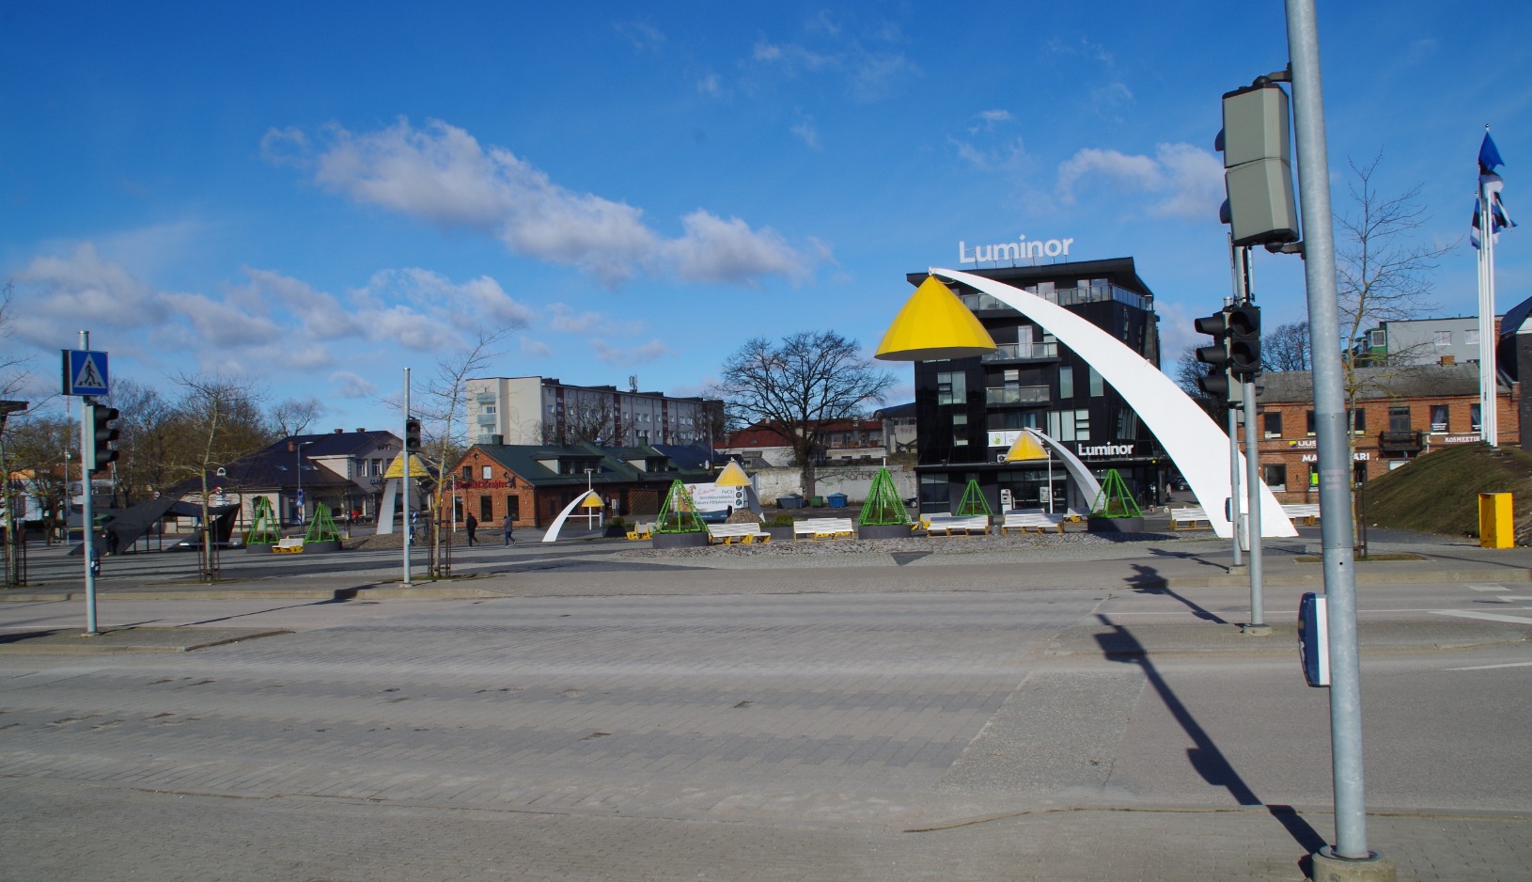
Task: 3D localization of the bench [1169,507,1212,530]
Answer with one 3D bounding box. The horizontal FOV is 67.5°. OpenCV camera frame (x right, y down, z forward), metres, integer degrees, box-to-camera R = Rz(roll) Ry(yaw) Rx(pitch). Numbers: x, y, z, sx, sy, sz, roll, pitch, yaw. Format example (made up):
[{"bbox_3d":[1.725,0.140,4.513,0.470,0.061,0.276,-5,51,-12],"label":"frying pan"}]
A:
[{"bbox_3d":[18.335,3.261,48.200,2.500,0.880,0.850,-2,-1,0],"label":"bench"}]

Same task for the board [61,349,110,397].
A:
[{"bbox_3d":[-9.673,-0.961,16.300,0.170,0.630,0.630,-2,-1,16],"label":"board"}]

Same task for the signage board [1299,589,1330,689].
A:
[{"bbox_3d":[2.335,0.843,4.880,0.075,0.400,0.120,-2,-1,0],"label":"signage board"}]

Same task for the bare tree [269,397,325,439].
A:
[{"bbox_3d":[-49.974,1.465,122.000,6.000,12.300,6.000,-2,-1,0],"label":"bare tree"}]

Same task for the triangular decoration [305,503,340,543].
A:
[{"bbox_3d":[-25.871,4.792,67.000,2.150,2.250,2.150,-2,-1,0],"label":"triangular decoration"}]

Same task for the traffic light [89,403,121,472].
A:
[{"bbox_3d":[-8.493,-0.038,14.700,0.340,0.880,0.300,-2,0,8],"label":"traffic light"}]

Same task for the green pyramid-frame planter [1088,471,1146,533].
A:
[{"bbox_3d":[14.500,2.504,47.500,2.350,2.650,2.350,-2,-1,0],"label":"green pyramid-frame planter"}]

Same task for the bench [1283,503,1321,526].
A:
[{"bbox_3d":[19.986,2.737,42.500,2.350,0.790,0.750,-2,0,3],"label":"bench"}]

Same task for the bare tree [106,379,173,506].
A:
[{"bbox_3d":[-52.359,0.752,96.000,6.000,11.800,6.000,-2,0,-30],"label":"bare tree"}]

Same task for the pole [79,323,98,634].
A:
[{"bbox_3d":[-9.983,0.600,16.900,0.140,4.450,0.140,-2,-1,0],"label":"pole"}]

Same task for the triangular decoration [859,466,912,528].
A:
[{"bbox_3d":[5.269,2.476,51.000,2.250,2.600,2.250,-2,-1,0],"label":"triangular decoration"}]

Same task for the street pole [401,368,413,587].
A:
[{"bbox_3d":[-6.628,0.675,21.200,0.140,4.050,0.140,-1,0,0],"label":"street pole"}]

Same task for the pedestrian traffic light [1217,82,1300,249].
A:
[{"bbox_3d":[2.160,-1.213,5.040,0.270,0.630,0.270,-2,-1,-2],"label":"pedestrian traffic light"}]

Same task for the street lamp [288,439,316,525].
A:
[{"bbox_3d":[-32.150,3.132,80.000,1.050,6.000,0.250,-2,0,6],"label":"street lamp"}]

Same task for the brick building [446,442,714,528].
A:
[{"bbox_3d":[-14.900,3.350,93.000,9.200,6.100,25.000,-2,-1,24],"label":"brick building"}]

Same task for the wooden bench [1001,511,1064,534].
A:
[{"bbox_3d":[10.312,3.181,44.300,2.350,0.790,0.750,-2,0,16],"label":"wooden bench"}]

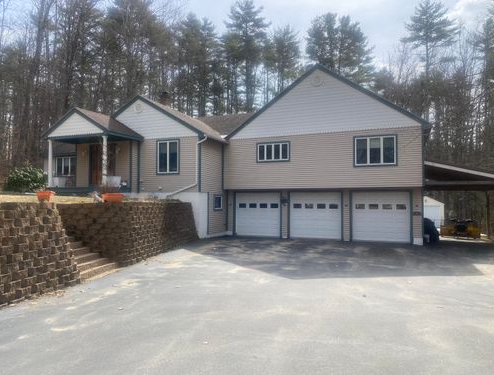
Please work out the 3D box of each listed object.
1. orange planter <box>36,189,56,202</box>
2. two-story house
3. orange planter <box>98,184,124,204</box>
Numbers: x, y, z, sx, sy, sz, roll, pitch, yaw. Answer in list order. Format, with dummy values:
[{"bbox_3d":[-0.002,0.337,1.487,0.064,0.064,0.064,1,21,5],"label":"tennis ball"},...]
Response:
[{"bbox_3d":[-4.159,0.169,7.750,0.330,0.290,0.300,0,-2,-6],"label":"orange planter"},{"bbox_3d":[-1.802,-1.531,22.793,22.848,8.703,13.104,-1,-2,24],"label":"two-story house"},{"bbox_3d":[-4.005,0.207,11.100,0.660,0.550,0.400,0,-2,6],"label":"orange planter"}]

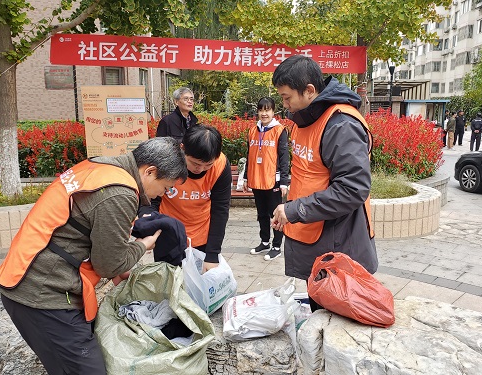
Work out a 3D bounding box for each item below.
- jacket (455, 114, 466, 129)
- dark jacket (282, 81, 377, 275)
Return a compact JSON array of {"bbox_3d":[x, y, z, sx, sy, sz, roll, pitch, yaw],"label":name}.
[{"bbox_3d":[10.537,-3.168,18.026,0.520,0.700,0.320,-1,11,-3],"label":"jacket"},{"bbox_3d":[0.407,-0.044,1.671,0.390,0.860,0.480,-4,11,-20],"label":"dark jacket"}]

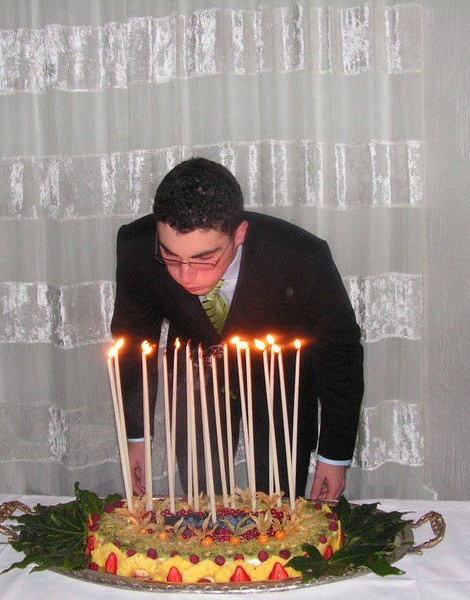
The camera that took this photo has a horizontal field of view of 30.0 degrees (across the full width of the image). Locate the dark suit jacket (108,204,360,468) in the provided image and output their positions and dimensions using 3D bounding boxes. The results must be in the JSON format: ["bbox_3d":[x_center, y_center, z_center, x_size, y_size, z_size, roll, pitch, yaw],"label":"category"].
[{"bbox_3d":[0.022,0.079,2.031,0.550,0.570,0.500,-1,8,6],"label":"dark suit jacket"}]

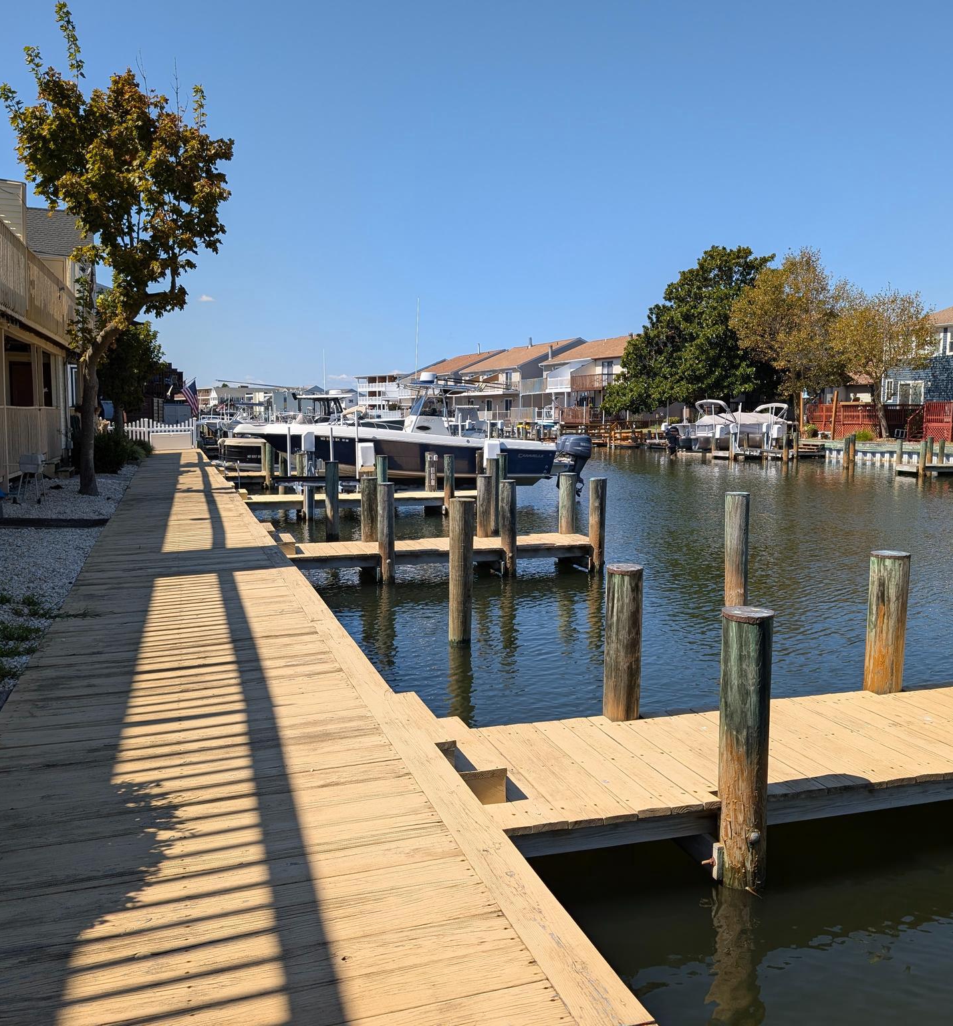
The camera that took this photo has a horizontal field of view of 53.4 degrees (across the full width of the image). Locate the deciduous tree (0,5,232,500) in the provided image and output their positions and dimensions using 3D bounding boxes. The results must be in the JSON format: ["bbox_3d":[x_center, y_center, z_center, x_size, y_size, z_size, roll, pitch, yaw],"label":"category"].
[{"bbox_3d":[-6.330,-4.446,16.458,4.000,8.240,4.100,-2,7,-18],"label":"deciduous tree"}]

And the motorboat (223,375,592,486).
[{"bbox_3d":[-1.243,-1.707,20.233,7.750,2.580,2.550,-2,7,-18],"label":"motorboat"}]

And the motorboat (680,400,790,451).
[{"bbox_3d":[12.229,-4.169,45.004,5.220,2.354,2.354,-2,6,-17],"label":"motorboat"}]

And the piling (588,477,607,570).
[{"bbox_3d":[1.462,0.141,11.384,0.200,1.117,0.200,0,6,0],"label":"piling"}]

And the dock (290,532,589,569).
[{"bbox_3d":[-0.459,0.483,11.328,3.850,0.220,0.950,-2,7,-18],"label":"dock"}]

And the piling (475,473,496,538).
[{"bbox_3d":[0.109,0.074,12.022,0.200,1.110,0.200,-2,7,-18],"label":"piling"}]

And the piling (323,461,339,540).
[{"bbox_3d":[-2.417,-0.196,15.788,0.232,1.299,0.232,-2,6,-17],"label":"piling"}]

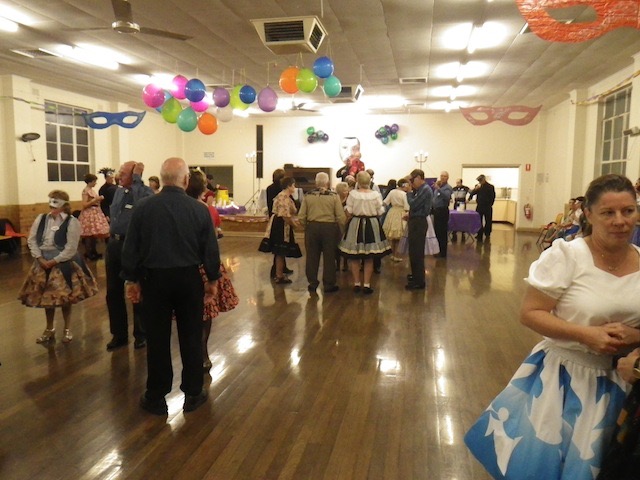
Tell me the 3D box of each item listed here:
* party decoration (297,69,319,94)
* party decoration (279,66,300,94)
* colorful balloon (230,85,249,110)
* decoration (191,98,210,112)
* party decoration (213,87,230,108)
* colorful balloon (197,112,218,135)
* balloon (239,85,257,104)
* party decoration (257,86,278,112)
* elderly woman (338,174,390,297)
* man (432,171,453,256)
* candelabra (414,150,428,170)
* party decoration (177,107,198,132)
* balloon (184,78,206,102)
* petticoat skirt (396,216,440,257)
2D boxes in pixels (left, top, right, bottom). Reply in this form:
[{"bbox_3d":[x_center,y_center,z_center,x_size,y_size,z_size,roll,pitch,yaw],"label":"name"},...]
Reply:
[{"bbox_3d":[-0.174,-2.214,7.200,0.292,0.348,0.292,0,7,0],"label":"party decoration"},{"bbox_3d":[-0.401,-2.188,7.100,0.315,0.384,0.315,0,7,0],"label":"party decoration"},{"bbox_3d":[-1.346,-2.422,8.800,0.340,0.440,0.340,-1,7,-9],"label":"colorful balloon"},{"bbox_3d":[-1.874,-2.159,8.100,0.300,0.350,0.300,-1,7,-13],"label":"decoration"},{"bbox_3d":[-1.461,-2.119,7.700,0.260,0.320,0.260,2,7,11],"label":"party decoration"},{"bbox_3d":[-1.655,-1.733,7.700,0.300,0.330,0.300,-1,7,-12],"label":"colorful balloon"},{"bbox_3d":[-1.188,-2.412,8.600,0.285,0.325,0.285,0,7,-8],"label":"balloon"},{"bbox_3d":[-0.827,-2.233,8.200,0.320,0.405,0.320,1,6,0],"label":"party decoration"},{"bbox_3d":[0.644,-0.112,7.474,0.730,1.720,0.630,1,6,2],"label":"elderly woman"},{"bbox_3d":[2.577,-0.538,10.833,0.400,1.770,0.480,-3,8,-30],"label":"man"},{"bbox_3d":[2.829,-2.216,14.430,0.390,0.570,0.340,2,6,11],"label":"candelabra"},{"bbox_3d":[-1.894,-1.715,7.400,0.293,0.357,0.293,2,7,11],"label":"party decoration"},{"bbox_3d":[-1.757,-2.102,7.300,0.307,0.338,0.307,2,7,11],"label":"balloon"},{"bbox_3d":[2.063,-0.105,10.900,0.860,0.860,0.820,3,7,18],"label":"petticoat skirt"}]

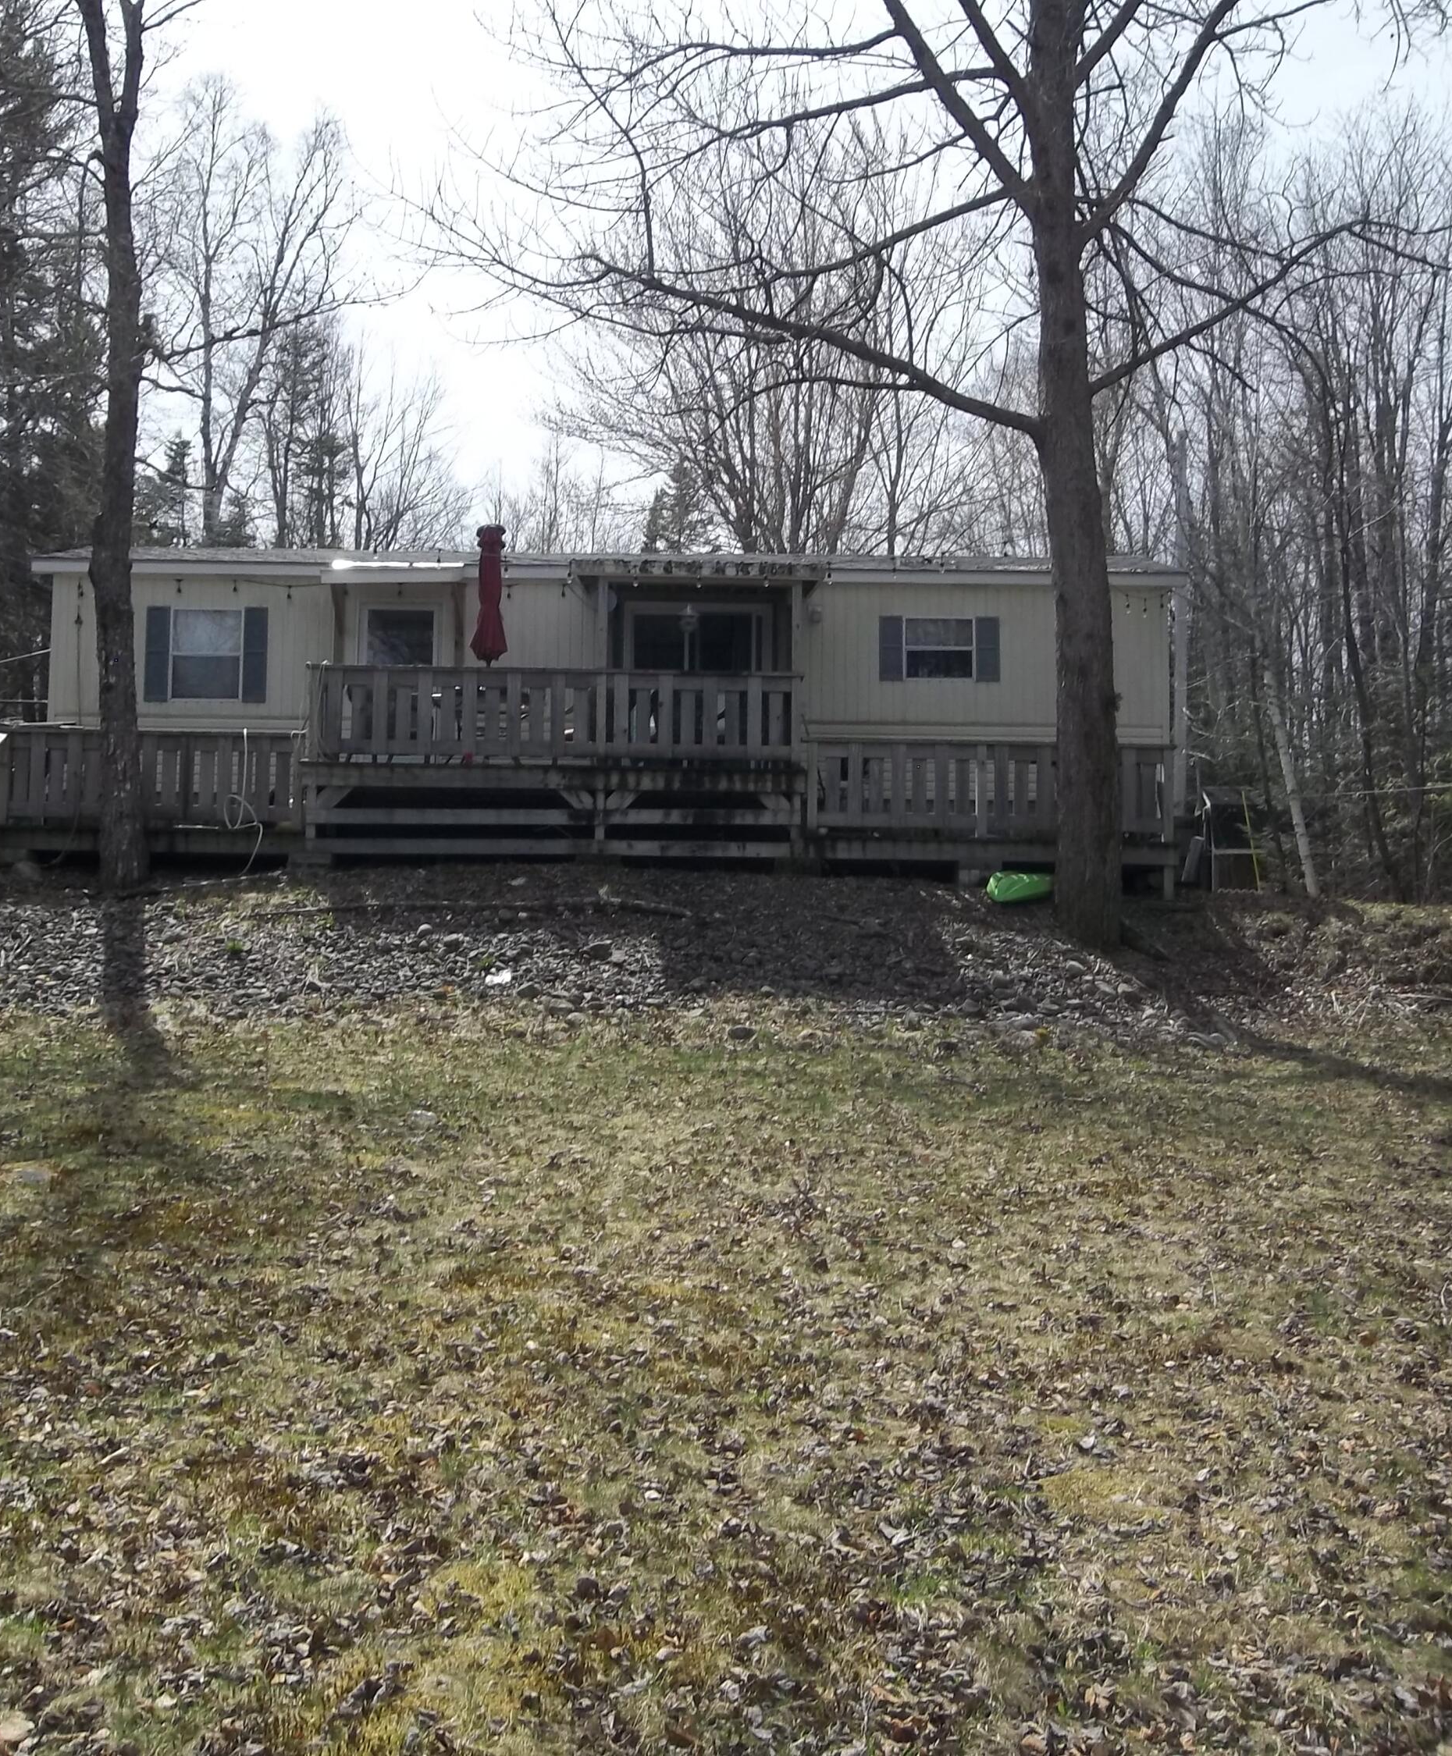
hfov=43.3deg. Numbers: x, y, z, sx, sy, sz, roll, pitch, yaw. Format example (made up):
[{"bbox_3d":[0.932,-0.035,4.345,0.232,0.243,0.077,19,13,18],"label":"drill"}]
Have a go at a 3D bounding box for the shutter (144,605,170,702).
[{"bbox_3d":[-6.977,-2.735,22.410,0.320,1.192,0.040,1,-4,-1],"label":"shutter"}]

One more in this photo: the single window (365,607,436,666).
[{"bbox_3d":[-3.824,-2.814,21.450,0.830,0.740,0.080,1,-4,-2],"label":"single window"}]

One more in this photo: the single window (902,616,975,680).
[{"bbox_3d":[2.634,-2.835,22.547,0.898,0.789,0.090,1,-4,-1],"label":"single window"}]

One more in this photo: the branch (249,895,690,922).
[{"bbox_3d":[-2.526,0.296,18.442,4.481,0.185,0.340,1,-4,-1],"label":"branch"}]

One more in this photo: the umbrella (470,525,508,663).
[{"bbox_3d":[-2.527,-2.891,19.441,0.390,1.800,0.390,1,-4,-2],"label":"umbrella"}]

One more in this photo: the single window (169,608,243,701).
[{"bbox_3d":[-6.372,-2.752,22.447,0.915,1.155,0.090,1,-4,-1],"label":"single window"}]

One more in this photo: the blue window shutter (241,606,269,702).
[{"bbox_3d":[-5.506,-2.605,21.350,0.300,1.140,0.050,1,-4,-2],"label":"blue window shutter"}]

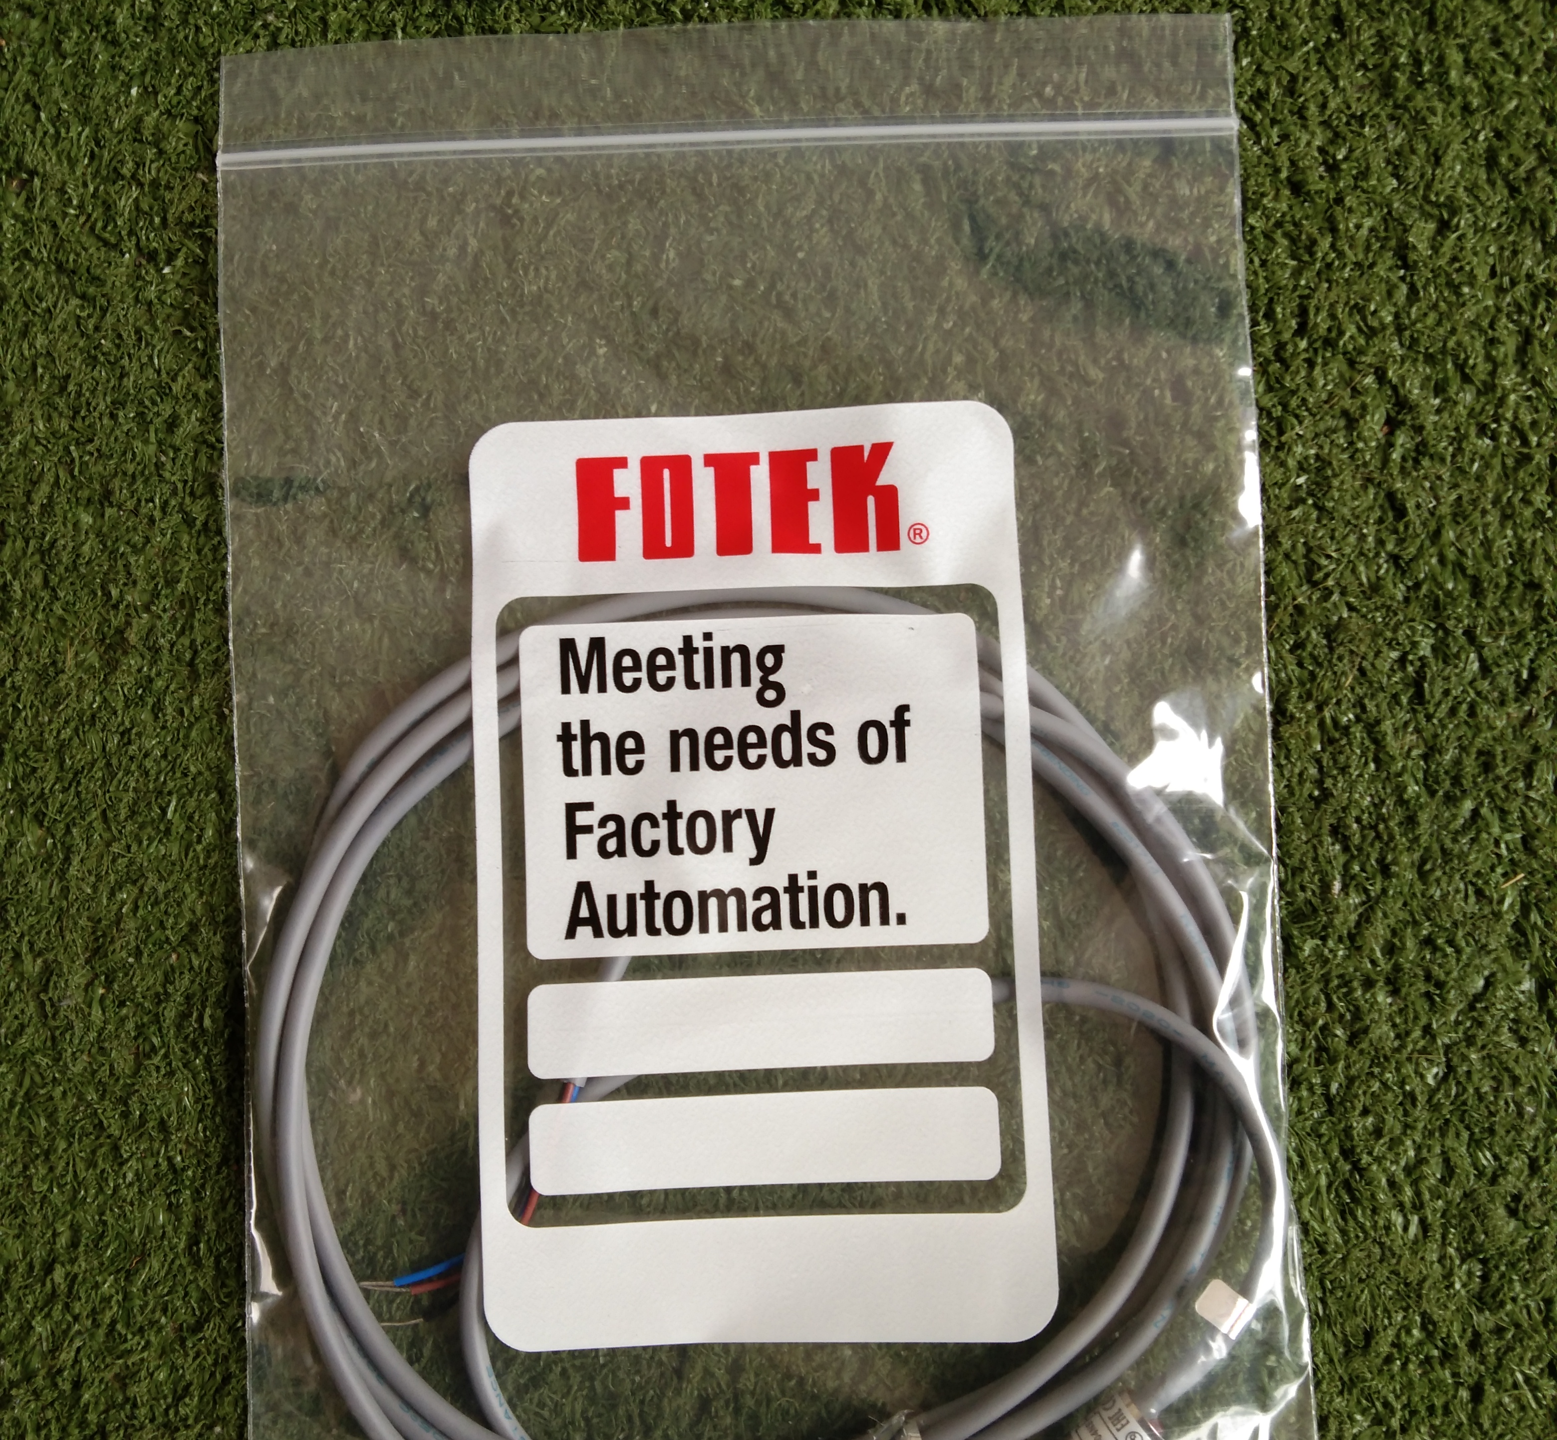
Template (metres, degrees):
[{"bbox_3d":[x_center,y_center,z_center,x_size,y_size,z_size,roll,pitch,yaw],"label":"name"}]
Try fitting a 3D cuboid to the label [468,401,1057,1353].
[{"bbox_3d":[-0.004,0.024,0.289,0.090,0.004,0.150,-2,84,3],"label":"label"}]

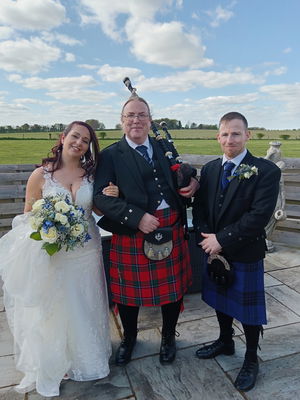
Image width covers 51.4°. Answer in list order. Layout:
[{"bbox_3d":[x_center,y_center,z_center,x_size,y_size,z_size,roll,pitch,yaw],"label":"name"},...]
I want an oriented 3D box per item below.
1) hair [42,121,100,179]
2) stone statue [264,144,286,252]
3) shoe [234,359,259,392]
[{"bbox_3d":[-0.490,-0.304,1.950,0.360,0.380,0.260,-1,12,-5],"label":"hair"},{"bbox_3d":[1.650,-0.031,4.209,0.420,1.480,0.380,3,13,15],"label":"stone statue"},{"bbox_3d":[0.645,1.132,2.076,0.110,0.110,0.285,6,14,26],"label":"shoe"}]

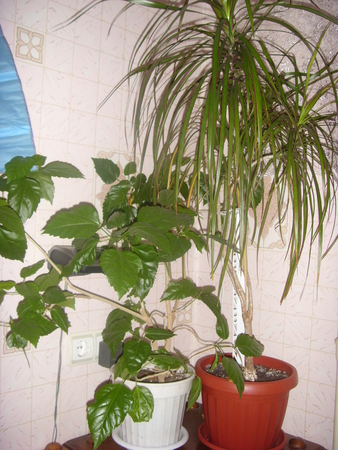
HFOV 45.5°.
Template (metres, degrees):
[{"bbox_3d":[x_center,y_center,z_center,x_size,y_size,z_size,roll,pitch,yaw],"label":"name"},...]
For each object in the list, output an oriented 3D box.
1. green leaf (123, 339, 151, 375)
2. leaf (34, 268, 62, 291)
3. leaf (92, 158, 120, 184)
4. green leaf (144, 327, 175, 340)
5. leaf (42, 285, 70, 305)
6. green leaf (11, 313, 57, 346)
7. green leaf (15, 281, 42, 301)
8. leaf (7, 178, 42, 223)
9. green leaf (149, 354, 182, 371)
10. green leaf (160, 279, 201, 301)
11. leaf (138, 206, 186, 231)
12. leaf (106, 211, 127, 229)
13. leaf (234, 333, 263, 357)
[{"bbox_3d":[-0.078,0.325,1.000,0.071,0.095,0.015,6,-39,3],"label":"green leaf"},{"bbox_3d":[-0.295,0.133,0.990,0.051,0.072,0.013,37,-31,19],"label":"leaf"},{"bbox_3d":[-0.155,-0.133,1.000,0.052,0.077,0.022,-39,0,-13],"label":"leaf"},{"bbox_3d":[-0.021,0.242,0.899,0.069,0.022,0.042,0,30,0],"label":"green leaf"},{"bbox_3d":[-0.268,0.165,0.960,0.068,0.051,0.012,12,-36,5],"label":"leaf"},{"bbox_3d":[-0.316,0.243,0.940,0.104,0.078,0.019,22,-28,3],"label":"green leaf"},{"bbox_3d":[-0.317,0.149,0.909,0.059,0.059,0.022,8,-30,-2],"label":"green leaf"},{"bbox_3d":[-0.316,-0.056,0.889,0.076,0.101,0.030,1,-9,-6],"label":"leaf"},{"bbox_3d":[-0.007,0.361,1.060,0.081,0.015,0.050,5,37,11],"label":"green leaf"},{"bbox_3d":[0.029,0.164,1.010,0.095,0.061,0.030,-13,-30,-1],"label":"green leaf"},{"bbox_3d":[-0.010,-0.012,0.899,0.113,0.069,0.032,3,-30,1],"label":"leaf"},{"bbox_3d":[-0.139,-0.015,1.070,0.060,0.048,0.012,24,-34,-25],"label":"leaf"},{"bbox_3d":[0.181,0.269,0.909,0.068,0.057,0.024,13,-21,6],"label":"leaf"}]

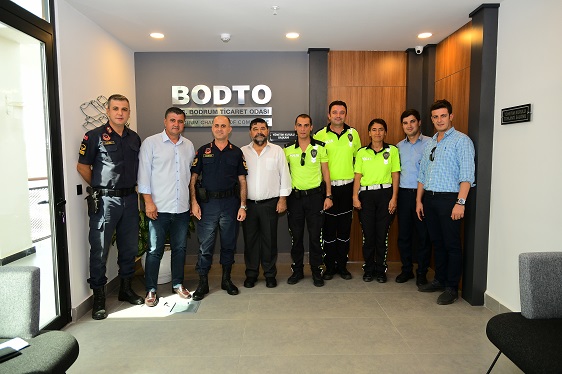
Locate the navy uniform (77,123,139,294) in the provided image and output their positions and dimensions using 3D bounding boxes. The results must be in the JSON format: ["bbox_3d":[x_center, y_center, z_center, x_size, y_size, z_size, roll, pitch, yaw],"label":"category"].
[{"bbox_3d":[-1.448,0.150,3.203,0.520,1.390,0.330,-4,6,-36],"label":"navy uniform"}]

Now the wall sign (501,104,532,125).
[{"bbox_3d":[1.779,-0.545,2.842,0.018,0.122,0.340,0,5,-1],"label":"wall sign"}]

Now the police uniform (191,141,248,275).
[{"bbox_3d":[-0.614,0.202,3.652,0.540,1.310,0.300,-1,5,-11],"label":"police uniform"}]

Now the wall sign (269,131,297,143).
[{"bbox_3d":[0.038,-0.595,4.441,0.330,0.122,0.018,0,5,-1],"label":"wall sign"}]

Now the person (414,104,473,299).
[{"bbox_3d":[1.494,0.124,3.438,0.520,1.810,0.360,5,7,44],"label":"person"}]

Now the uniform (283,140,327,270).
[{"bbox_3d":[0.268,0.214,3.858,0.480,1.420,0.280,0,5,7],"label":"uniform"}]

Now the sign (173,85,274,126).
[{"bbox_3d":[-0.684,-0.950,4.394,1.180,0.480,0.035,0,5,-1],"label":"sign"}]

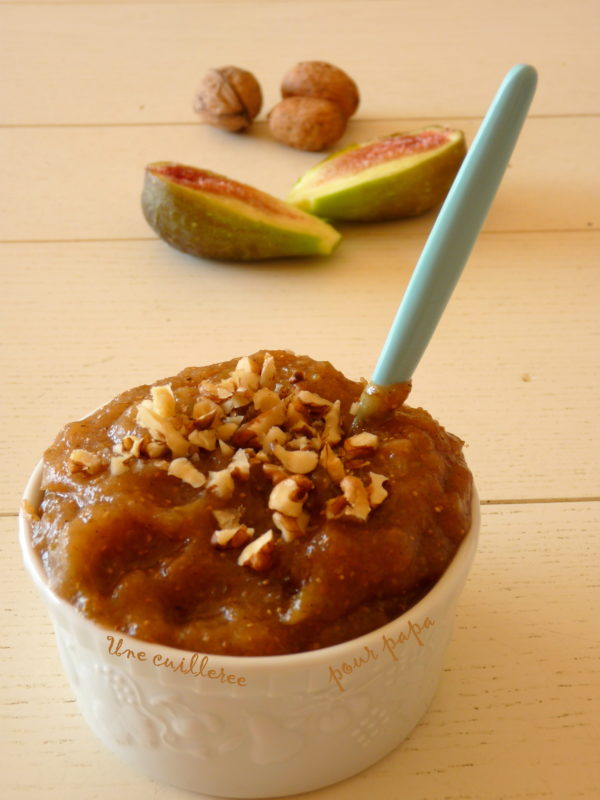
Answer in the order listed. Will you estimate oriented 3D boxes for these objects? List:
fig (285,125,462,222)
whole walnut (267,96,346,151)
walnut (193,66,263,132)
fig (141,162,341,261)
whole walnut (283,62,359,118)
[{"bbox_3d":[0.025,-0.078,0.456,0.045,0.034,0.072,29,45,34],"label":"fig"},{"bbox_3d":[0.004,-0.112,0.513,0.032,0.022,0.024,9,37,13],"label":"whole walnut"},{"bbox_3d":[-0.029,-0.125,0.529,0.028,0.026,0.032,-6,36,-9],"label":"walnut"},{"bbox_3d":[-0.020,-0.063,0.435,0.070,0.034,0.042,16,38,21],"label":"fig"},{"bbox_3d":[0.009,-0.130,0.535,0.027,0.026,0.038,-29,45,-34],"label":"whole walnut"}]

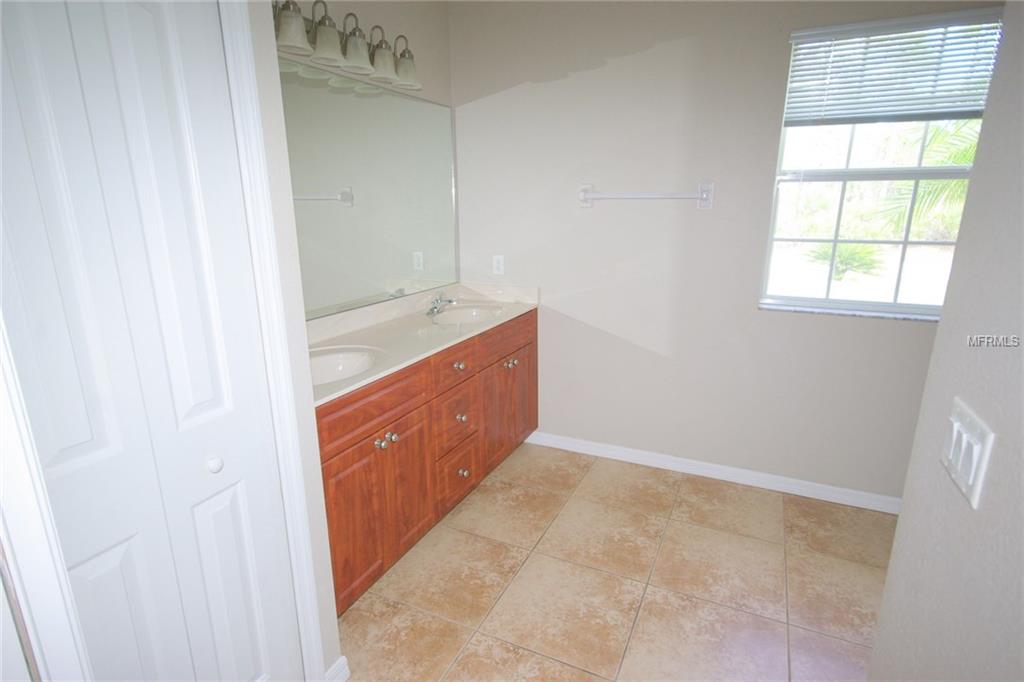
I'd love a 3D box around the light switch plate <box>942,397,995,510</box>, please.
[{"bbox_3d":[0.654,0.158,0.785,0.009,0.114,0.164,6,16,25],"label":"light switch plate"}]

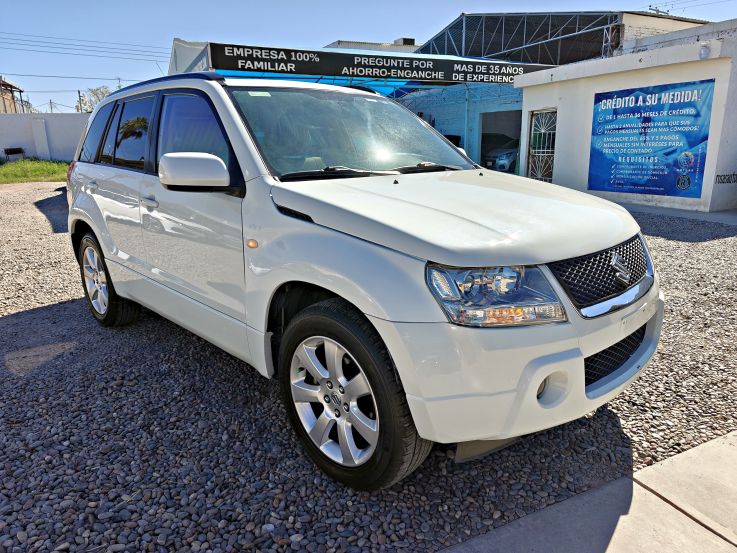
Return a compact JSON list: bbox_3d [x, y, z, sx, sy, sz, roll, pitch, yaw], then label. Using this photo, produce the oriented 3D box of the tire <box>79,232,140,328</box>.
[{"bbox_3d":[-1.923,0.011,3.682,0.230,0.725,0.725,-14,19,-42],"label":"tire"}]

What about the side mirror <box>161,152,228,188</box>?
[{"bbox_3d":[-0.676,-0.420,1.978,0.240,0.170,0.160,-14,19,-42],"label":"side mirror"}]

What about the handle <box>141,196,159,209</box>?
[{"bbox_3d":[-1.195,-0.397,2.639,0.055,0.050,0.220,-14,19,-42],"label":"handle"}]

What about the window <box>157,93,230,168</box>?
[{"bbox_3d":[-0.866,-0.703,2.394,0.070,0.450,0.900,4,6,-45],"label":"window"}]

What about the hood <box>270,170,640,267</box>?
[{"bbox_3d":[0.518,-0.312,2.145,1.460,0.250,1.120,-14,16,-42],"label":"hood"}]

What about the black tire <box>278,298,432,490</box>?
[{"bbox_3d":[-0.075,0.440,1.847,0.230,0.725,0.725,-14,19,-42],"label":"black tire"}]

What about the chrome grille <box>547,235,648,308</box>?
[{"bbox_3d":[0.915,-0.011,1.802,0.830,0.220,0.130,-14,7,-42],"label":"chrome grille"}]

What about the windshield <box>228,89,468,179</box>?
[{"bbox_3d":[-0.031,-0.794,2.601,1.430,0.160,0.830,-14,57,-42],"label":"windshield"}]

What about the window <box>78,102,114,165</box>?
[{"bbox_3d":[-1.974,-1.030,3.546,0.080,0.420,0.680,4,6,-45],"label":"window"}]

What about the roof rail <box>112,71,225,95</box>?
[{"bbox_3d":[-1.336,-1.173,3.060,0.060,0.115,1.740,-14,19,-42],"label":"roof rail"}]

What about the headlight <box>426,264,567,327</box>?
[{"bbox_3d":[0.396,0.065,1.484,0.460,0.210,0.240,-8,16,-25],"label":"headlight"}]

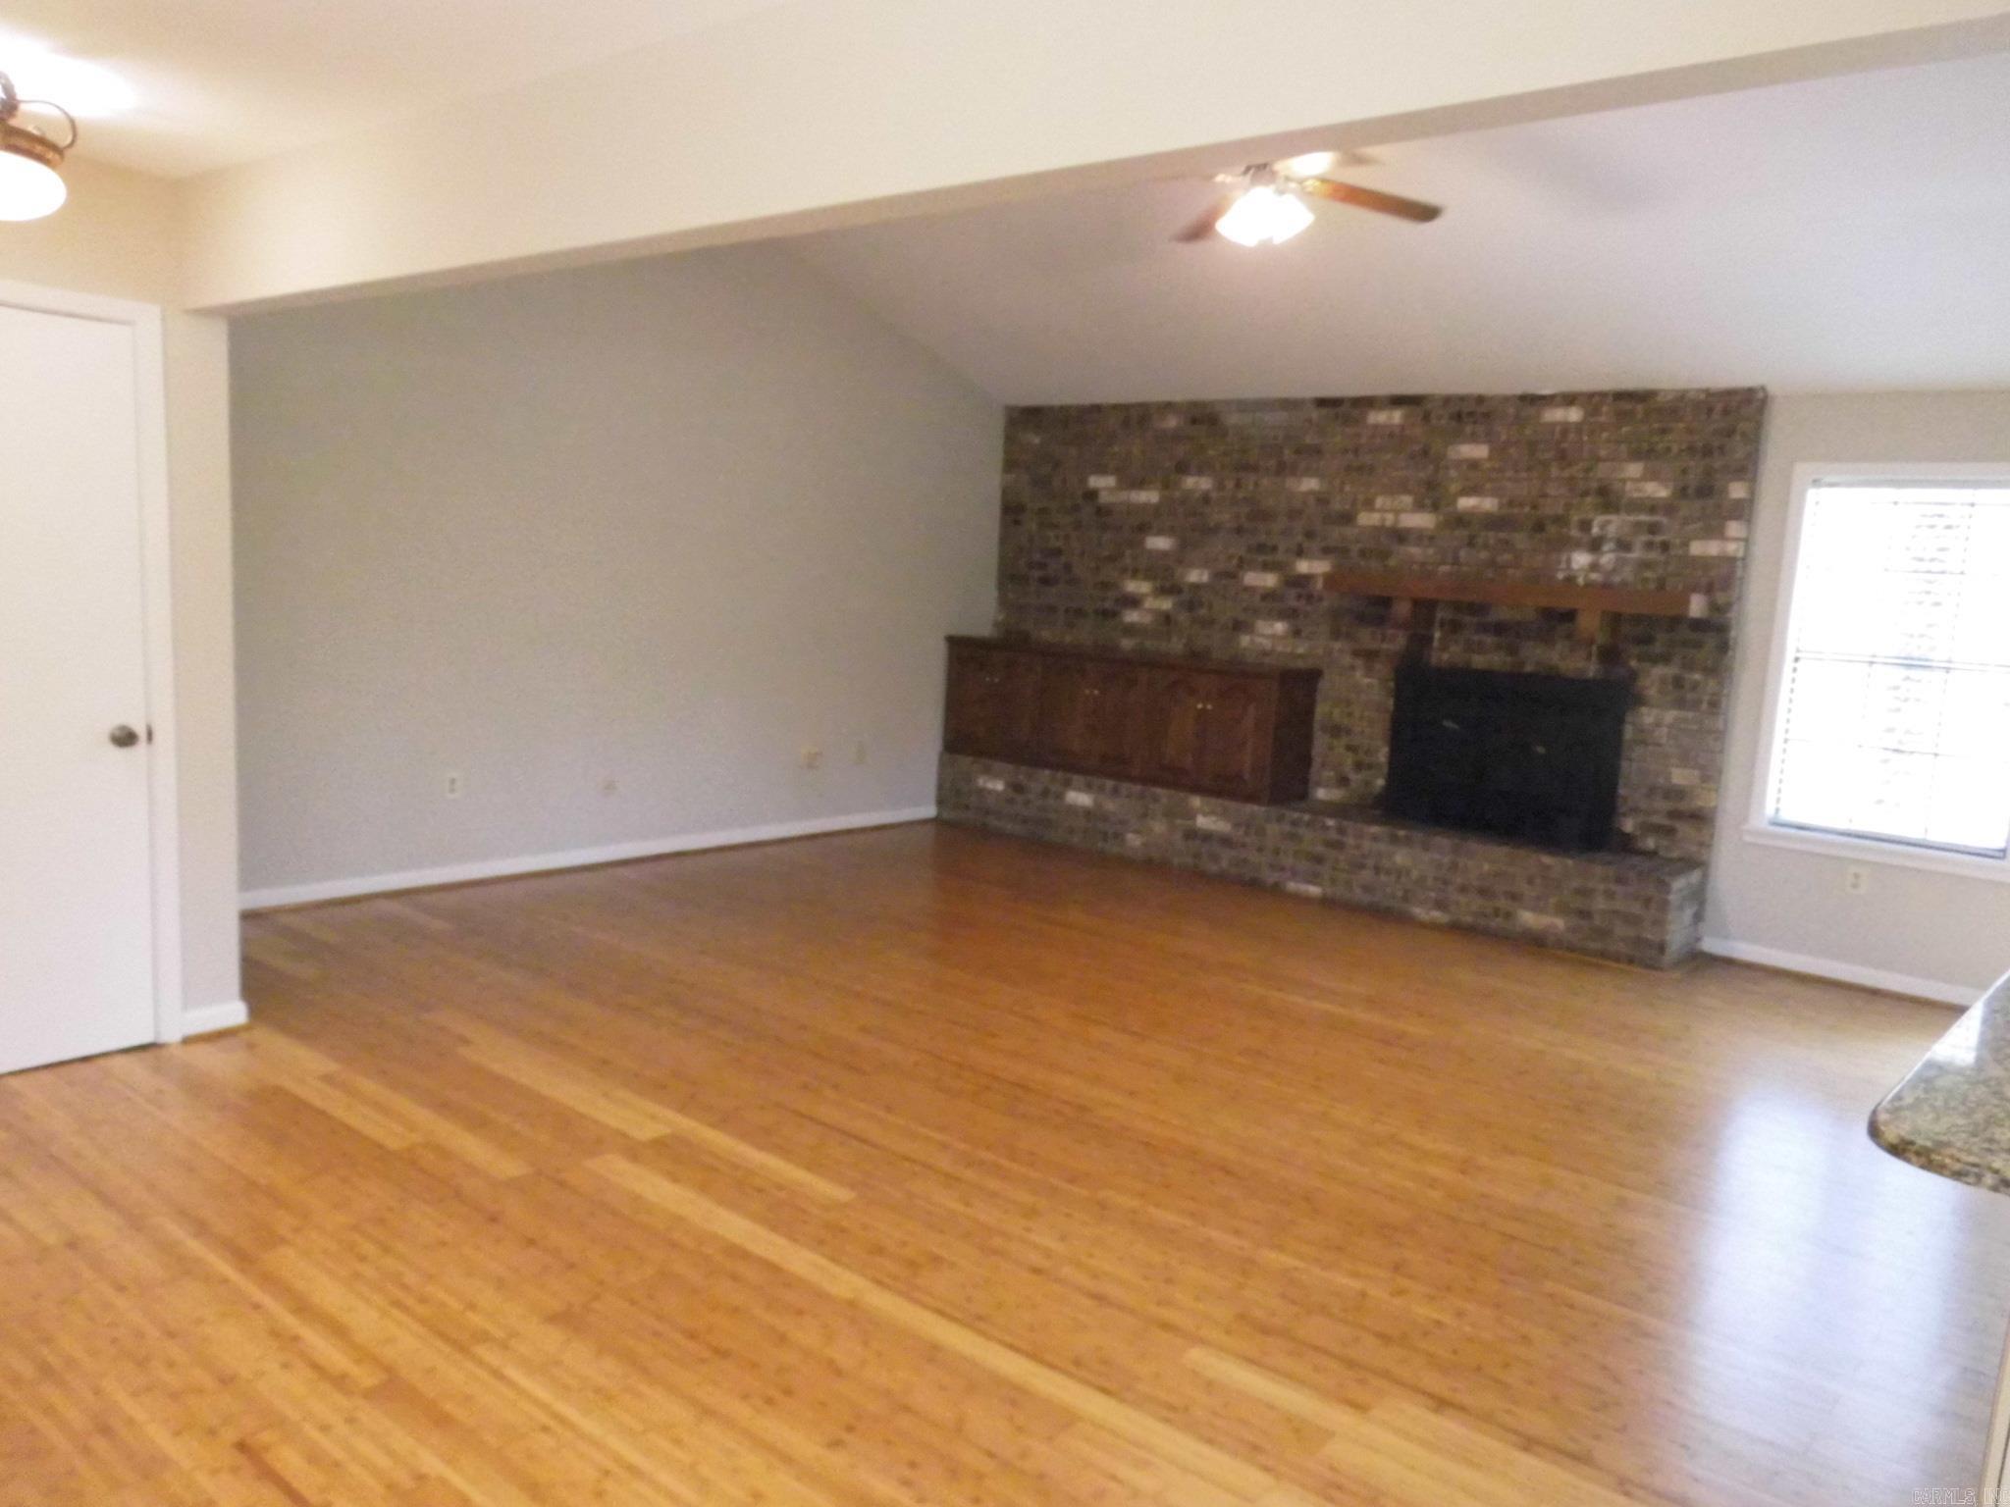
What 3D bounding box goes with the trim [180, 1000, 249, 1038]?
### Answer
[{"bbox_3d":[-2.365,0.788,4.344,0.020,0.084,0.192,9,10,39],"label":"trim"}]

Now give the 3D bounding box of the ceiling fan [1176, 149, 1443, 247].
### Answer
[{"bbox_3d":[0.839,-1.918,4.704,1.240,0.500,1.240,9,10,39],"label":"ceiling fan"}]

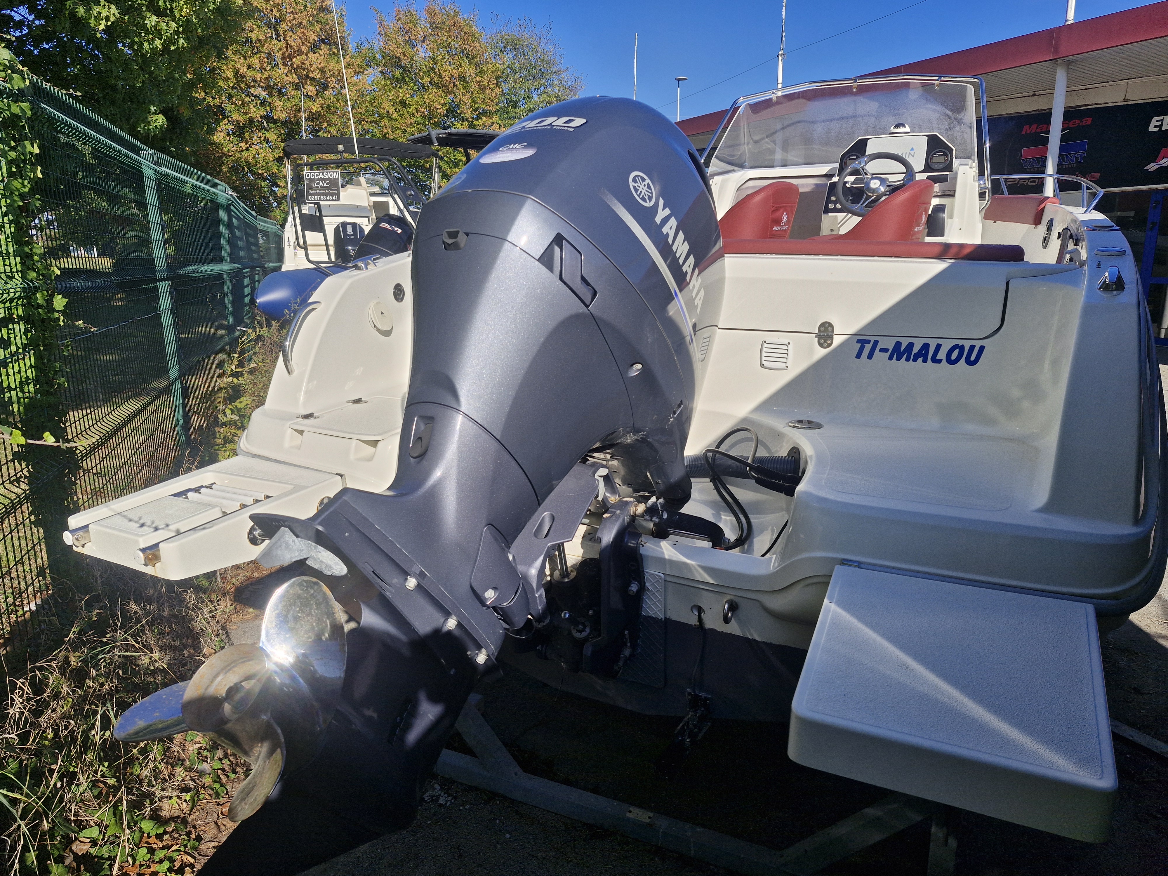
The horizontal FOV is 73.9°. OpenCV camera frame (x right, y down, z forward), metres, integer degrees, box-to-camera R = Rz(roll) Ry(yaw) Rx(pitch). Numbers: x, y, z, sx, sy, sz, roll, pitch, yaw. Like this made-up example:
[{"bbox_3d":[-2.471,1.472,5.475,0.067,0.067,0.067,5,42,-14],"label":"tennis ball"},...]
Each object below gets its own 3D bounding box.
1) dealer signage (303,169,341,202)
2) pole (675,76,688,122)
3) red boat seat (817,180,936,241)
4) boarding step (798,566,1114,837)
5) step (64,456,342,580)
[{"bbox_3d":[-2.620,-2.531,7.800,0.370,0.310,0.020,-2,14,-6],"label":"dealer signage"},{"bbox_3d":[4.135,-11.197,34.036,0.550,8.703,0.300,0,14,0],"label":"pole"},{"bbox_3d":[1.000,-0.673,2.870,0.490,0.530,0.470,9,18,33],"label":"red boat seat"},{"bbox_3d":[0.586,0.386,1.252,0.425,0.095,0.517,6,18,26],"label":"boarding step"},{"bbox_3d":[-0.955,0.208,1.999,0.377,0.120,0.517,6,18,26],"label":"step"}]

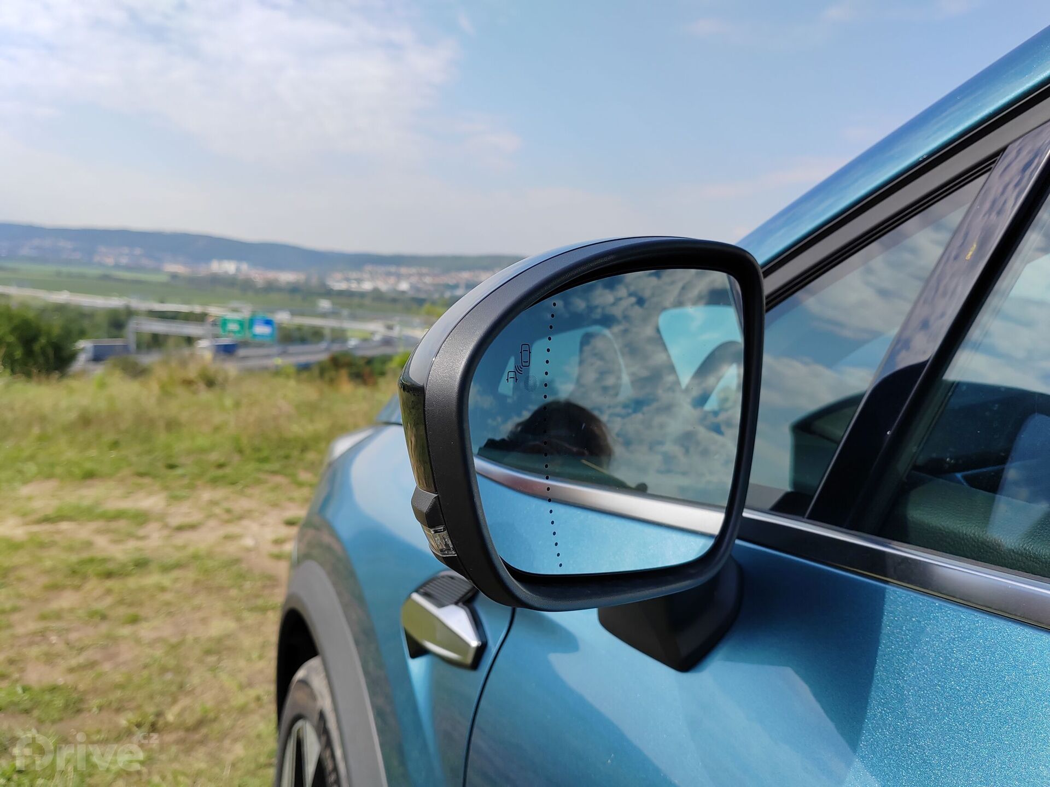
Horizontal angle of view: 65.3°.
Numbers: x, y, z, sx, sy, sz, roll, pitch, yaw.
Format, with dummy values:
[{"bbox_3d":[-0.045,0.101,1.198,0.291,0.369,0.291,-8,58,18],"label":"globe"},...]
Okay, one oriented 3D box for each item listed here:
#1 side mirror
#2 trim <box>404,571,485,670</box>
[{"bbox_3d":[0.019,0.005,0.461,0.230,0.180,0.108,-6,12,-36],"label":"side mirror"},{"bbox_3d":[-0.066,0.186,0.670,0.036,0.070,0.128,-5,11,-32],"label":"trim"}]

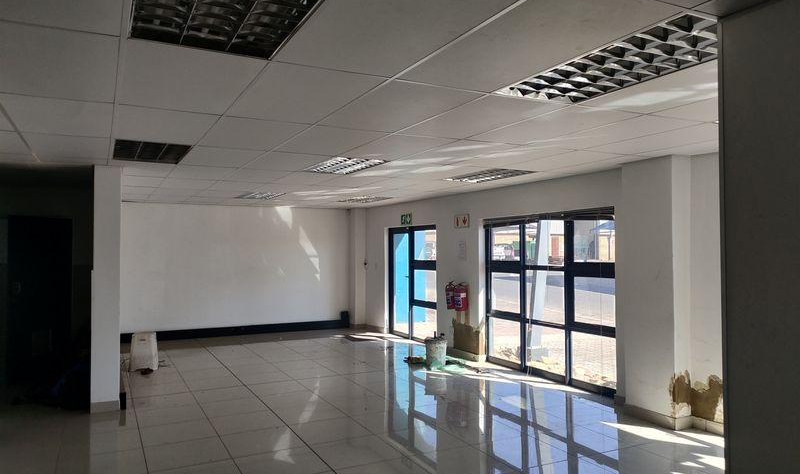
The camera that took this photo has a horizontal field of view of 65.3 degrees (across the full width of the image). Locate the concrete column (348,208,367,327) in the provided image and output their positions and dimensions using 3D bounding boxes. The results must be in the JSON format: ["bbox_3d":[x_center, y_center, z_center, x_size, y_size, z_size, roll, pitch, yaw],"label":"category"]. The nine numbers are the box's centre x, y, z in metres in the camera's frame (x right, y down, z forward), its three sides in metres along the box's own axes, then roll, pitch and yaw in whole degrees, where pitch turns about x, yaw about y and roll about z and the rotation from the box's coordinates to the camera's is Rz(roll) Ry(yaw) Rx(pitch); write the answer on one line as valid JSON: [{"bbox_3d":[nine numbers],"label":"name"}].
[{"bbox_3d":[-0.858,0.649,12.967,0.250,2.450,0.300,1,-1,-26],"label":"concrete column"}]

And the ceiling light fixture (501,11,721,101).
[{"bbox_3d":[1.021,-0.816,2.942,0.600,0.080,1.250,1,-1,-26],"label":"ceiling light fixture"}]

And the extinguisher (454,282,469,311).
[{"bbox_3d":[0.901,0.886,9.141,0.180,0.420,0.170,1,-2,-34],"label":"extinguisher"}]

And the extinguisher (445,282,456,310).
[{"bbox_3d":[0.767,0.883,9.419,0.180,0.420,0.170,0,-1,0],"label":"extinguisher"}]

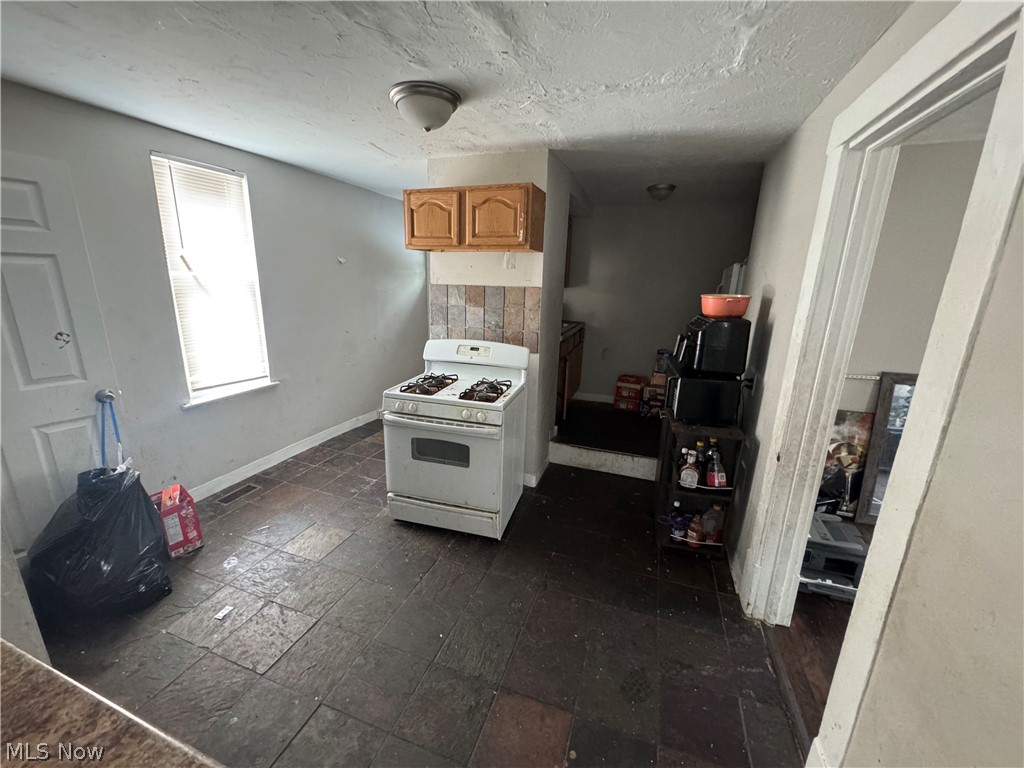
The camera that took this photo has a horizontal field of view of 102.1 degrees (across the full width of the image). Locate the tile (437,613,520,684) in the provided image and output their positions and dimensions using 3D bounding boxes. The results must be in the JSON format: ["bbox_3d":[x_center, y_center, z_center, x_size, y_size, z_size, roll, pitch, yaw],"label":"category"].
[{"bbox_3d":[-0.146,1.176,1.864,0.300,0.012,0.300,7,16,18],"label":"tile"}]

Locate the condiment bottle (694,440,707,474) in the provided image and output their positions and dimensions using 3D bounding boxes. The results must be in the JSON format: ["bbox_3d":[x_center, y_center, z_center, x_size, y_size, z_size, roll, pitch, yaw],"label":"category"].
[{"bbox_3d":[1.157,0.474,2.580,0.075,0.256,0.075,7,16,18],"label":"condiment bottle"}]

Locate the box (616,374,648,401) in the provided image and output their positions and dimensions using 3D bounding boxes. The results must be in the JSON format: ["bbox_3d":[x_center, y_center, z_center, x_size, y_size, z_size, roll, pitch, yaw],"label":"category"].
[{"bbox_3d":[1.320,0.056,4.619,0.265,0.165,0.340,8,15,22],"label":"box"}]

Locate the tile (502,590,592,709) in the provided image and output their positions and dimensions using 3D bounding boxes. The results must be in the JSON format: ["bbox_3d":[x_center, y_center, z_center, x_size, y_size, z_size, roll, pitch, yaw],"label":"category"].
[{"bbox_3d":[0.191,1.177,1.906,0.300,0.012,0.600,7,16,18],"label":"tile"}]

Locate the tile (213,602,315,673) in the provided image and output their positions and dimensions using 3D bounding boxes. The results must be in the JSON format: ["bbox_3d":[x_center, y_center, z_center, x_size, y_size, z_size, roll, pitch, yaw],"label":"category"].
[{"bbox_3d":[-1.113,1.148,1.888,0.300,0.013,0.300,6,15,18],"label":"tile"}]

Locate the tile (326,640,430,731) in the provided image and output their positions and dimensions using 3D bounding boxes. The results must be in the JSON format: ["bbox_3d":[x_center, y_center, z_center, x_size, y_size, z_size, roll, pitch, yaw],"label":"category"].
[{"bbox_3d":[-0.541,1.224,1.700,0.303,0.010,0.303,7,15,18],"label":"tile"}]

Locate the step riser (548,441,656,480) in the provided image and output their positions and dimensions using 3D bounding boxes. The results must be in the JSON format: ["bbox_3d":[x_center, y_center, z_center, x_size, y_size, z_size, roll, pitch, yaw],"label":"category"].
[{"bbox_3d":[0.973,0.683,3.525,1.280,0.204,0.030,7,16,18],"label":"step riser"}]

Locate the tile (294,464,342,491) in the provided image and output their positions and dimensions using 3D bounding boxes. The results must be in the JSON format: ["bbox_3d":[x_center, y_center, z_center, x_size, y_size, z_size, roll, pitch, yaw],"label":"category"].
[{"bbox_3d":[-1.577,0.763,3.318,0.302,0.010,0.302,7,16,18],"label":"tile"}]

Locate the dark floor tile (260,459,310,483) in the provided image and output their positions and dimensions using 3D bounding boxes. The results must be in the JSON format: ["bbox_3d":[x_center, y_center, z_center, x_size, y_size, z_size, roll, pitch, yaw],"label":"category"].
[{"bbox_3d":[-1.867,0.727,3.415,0.302,0.010,0.302,7,16,18],"label":"dark floor tile"}]

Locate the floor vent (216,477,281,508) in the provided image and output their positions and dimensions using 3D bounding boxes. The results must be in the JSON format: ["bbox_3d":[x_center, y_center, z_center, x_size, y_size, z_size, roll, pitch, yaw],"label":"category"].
[{"bbox_3d":[-2.018,0.813,3.056,0.137,0.012,0.285,7,16,18],"label":"floor vent"}]

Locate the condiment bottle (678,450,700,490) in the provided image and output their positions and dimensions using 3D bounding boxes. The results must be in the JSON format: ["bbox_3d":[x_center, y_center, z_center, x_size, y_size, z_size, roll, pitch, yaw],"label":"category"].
[{"bbox_3d":[1.072,0.502,2.477,0.110,0.235,0.080,8,15,23],"label":"condiment bottle"}]

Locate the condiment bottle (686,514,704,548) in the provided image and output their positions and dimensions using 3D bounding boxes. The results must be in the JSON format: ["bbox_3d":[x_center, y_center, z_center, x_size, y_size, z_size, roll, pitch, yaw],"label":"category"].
[{"bbox_3d":[1.122,0.880,2.519,0.082,0.220,0.070,14,19,37],"label":"condiment bottle"}]

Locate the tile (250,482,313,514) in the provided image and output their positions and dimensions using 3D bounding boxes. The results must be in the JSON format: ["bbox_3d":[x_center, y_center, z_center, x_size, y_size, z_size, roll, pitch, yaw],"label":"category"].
[{"bbox_3d":[-1.680,0.834,3.037,0.302,0.010,0.302,7,16,18],"label":"tile"}]

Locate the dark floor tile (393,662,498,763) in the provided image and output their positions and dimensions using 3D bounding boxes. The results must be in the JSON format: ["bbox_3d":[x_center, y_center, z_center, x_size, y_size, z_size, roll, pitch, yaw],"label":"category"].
[{"bbox_3d":[-0.246,1.259,1.601,0.303,0.010,0.303,7,15,18],"label":"dark floor tile"}]

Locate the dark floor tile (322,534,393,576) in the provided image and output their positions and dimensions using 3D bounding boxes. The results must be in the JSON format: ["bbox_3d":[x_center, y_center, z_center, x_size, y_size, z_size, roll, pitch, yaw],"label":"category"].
[{"bbox_3d":[-0.900,0.996,2.429,0.300,0.012,0.300,7,16,18],"label":"dark floor tile"}]

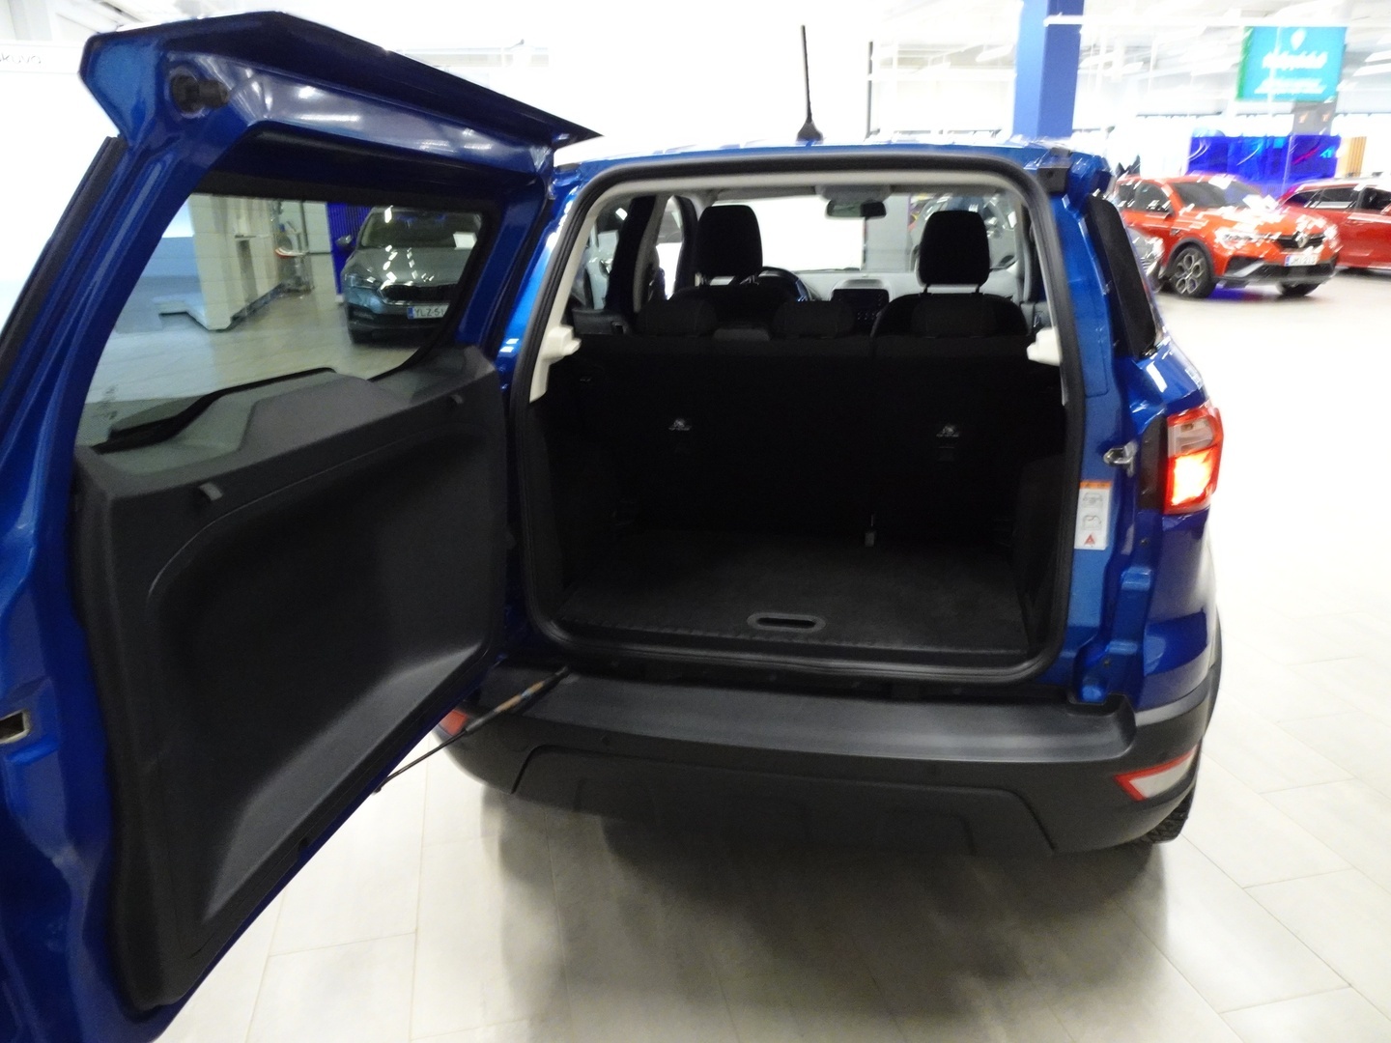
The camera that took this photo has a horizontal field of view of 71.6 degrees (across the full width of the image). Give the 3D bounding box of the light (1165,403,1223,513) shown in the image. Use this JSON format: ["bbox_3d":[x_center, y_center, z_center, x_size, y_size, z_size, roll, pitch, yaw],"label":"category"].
[{"bbox_3d":[0.877,-0.108,1.686,0.136,0.194,0.182,3,18,12],"label":"light"}]

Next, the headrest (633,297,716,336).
[{"bbox_3d":[-0.043,-0.507,2.472,0.220,0.138,0.121,3,18,12],"label":"headrest"}]

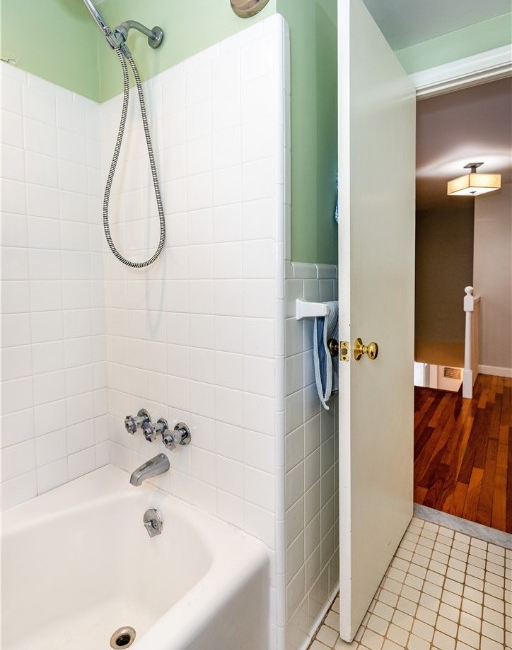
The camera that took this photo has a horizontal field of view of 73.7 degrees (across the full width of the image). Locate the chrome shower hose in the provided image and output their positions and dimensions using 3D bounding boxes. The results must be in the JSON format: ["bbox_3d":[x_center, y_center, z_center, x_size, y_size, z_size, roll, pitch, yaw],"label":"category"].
[{"bbox_3d":[-0.392,-0.529,1.097,0.100,0.670,0.200,3,5,34],"label":"chrome shower hose"}]

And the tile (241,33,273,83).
[{"bbox_3d":[0.004,-0.728,0.930,0.107,0.107,0.009,3,5,34],"label":"tile"}]

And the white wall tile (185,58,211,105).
[{"bbox_3d":[-0.175,-0.745,1.062,0.108,0.108,0.009,3,5,34],"label":"white wall tile"}]

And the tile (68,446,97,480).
[{"bbox_3d":[-0.681,0.535,1.330,0.009,0.098,0.108,4,6,34],"label":"tile"}]

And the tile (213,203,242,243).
[{"bbox_3d":[-0.081,-0.302,1.020,0.108,0.108,0.009,4,6,34],"label":"tile"}]

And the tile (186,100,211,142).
[{"bbox_3d":[-0.170,-0.629,1.049,0.108,0.108,0.010,4,6,35],"label":"tile"}]

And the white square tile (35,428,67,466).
[{"bbox_3d":[-0.755,0.445,1.257,0.010,0.108,0.108,4,6,35],"label":"white square tile"}]

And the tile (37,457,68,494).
[{"bbox_3d":[-0.742,0.547,1.242,0.009,0.098,0.108,4,6,34],"label":"tile"}]

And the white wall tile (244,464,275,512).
[{"bbox_3d":[0.010,0.480,1.005,0.107,0.107,0.009,3,5,34],"label":"white wall tile"}]

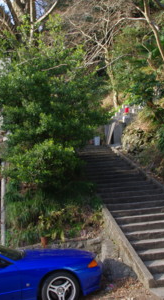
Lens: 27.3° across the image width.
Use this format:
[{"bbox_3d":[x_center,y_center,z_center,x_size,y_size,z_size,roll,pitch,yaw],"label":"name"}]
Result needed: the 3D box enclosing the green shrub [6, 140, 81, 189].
[{"bbox_3d":[-1.049,0.395,9.200,1.950,1.200,1.600,-4,-7,0],"label":"green shrub"}]

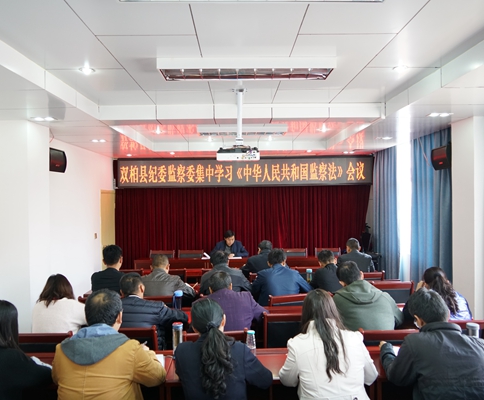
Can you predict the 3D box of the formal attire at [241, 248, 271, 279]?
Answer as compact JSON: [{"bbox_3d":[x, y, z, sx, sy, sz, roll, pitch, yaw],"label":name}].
[{"bbox_3d":[0.266,0.995,5.450,0.550,0.630,0.460,-1,0,-9],"label":"formal attire"}]

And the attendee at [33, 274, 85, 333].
[{"bbox_3d":[-1.320,1.149,3.060,0.500,1.200,0.680,0,1,5],"label":"attendee"}]

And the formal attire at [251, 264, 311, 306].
[{"bbox_3d":[0.400,0.959,4.070,0.600,0.630,0.450,0,1,0],"label":"formal attire"}]

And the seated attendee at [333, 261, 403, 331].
[{"bbox_3d":[0.920,1.109,3.060,0.550,1.280,0.700,0,1,-3],"label":"seated attendee"}]

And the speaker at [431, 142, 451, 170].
[{"bbox_3d":[2.430,-0.490,4.660,0.240,0.280,0.340,-12,0,-10],"label":"speaker"}]

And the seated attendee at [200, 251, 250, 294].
[{"bbox_3d":[-0.191,1.164,4.360,0.560,1.200,0.740,-1,0,0],"label":"seated attendee"}]

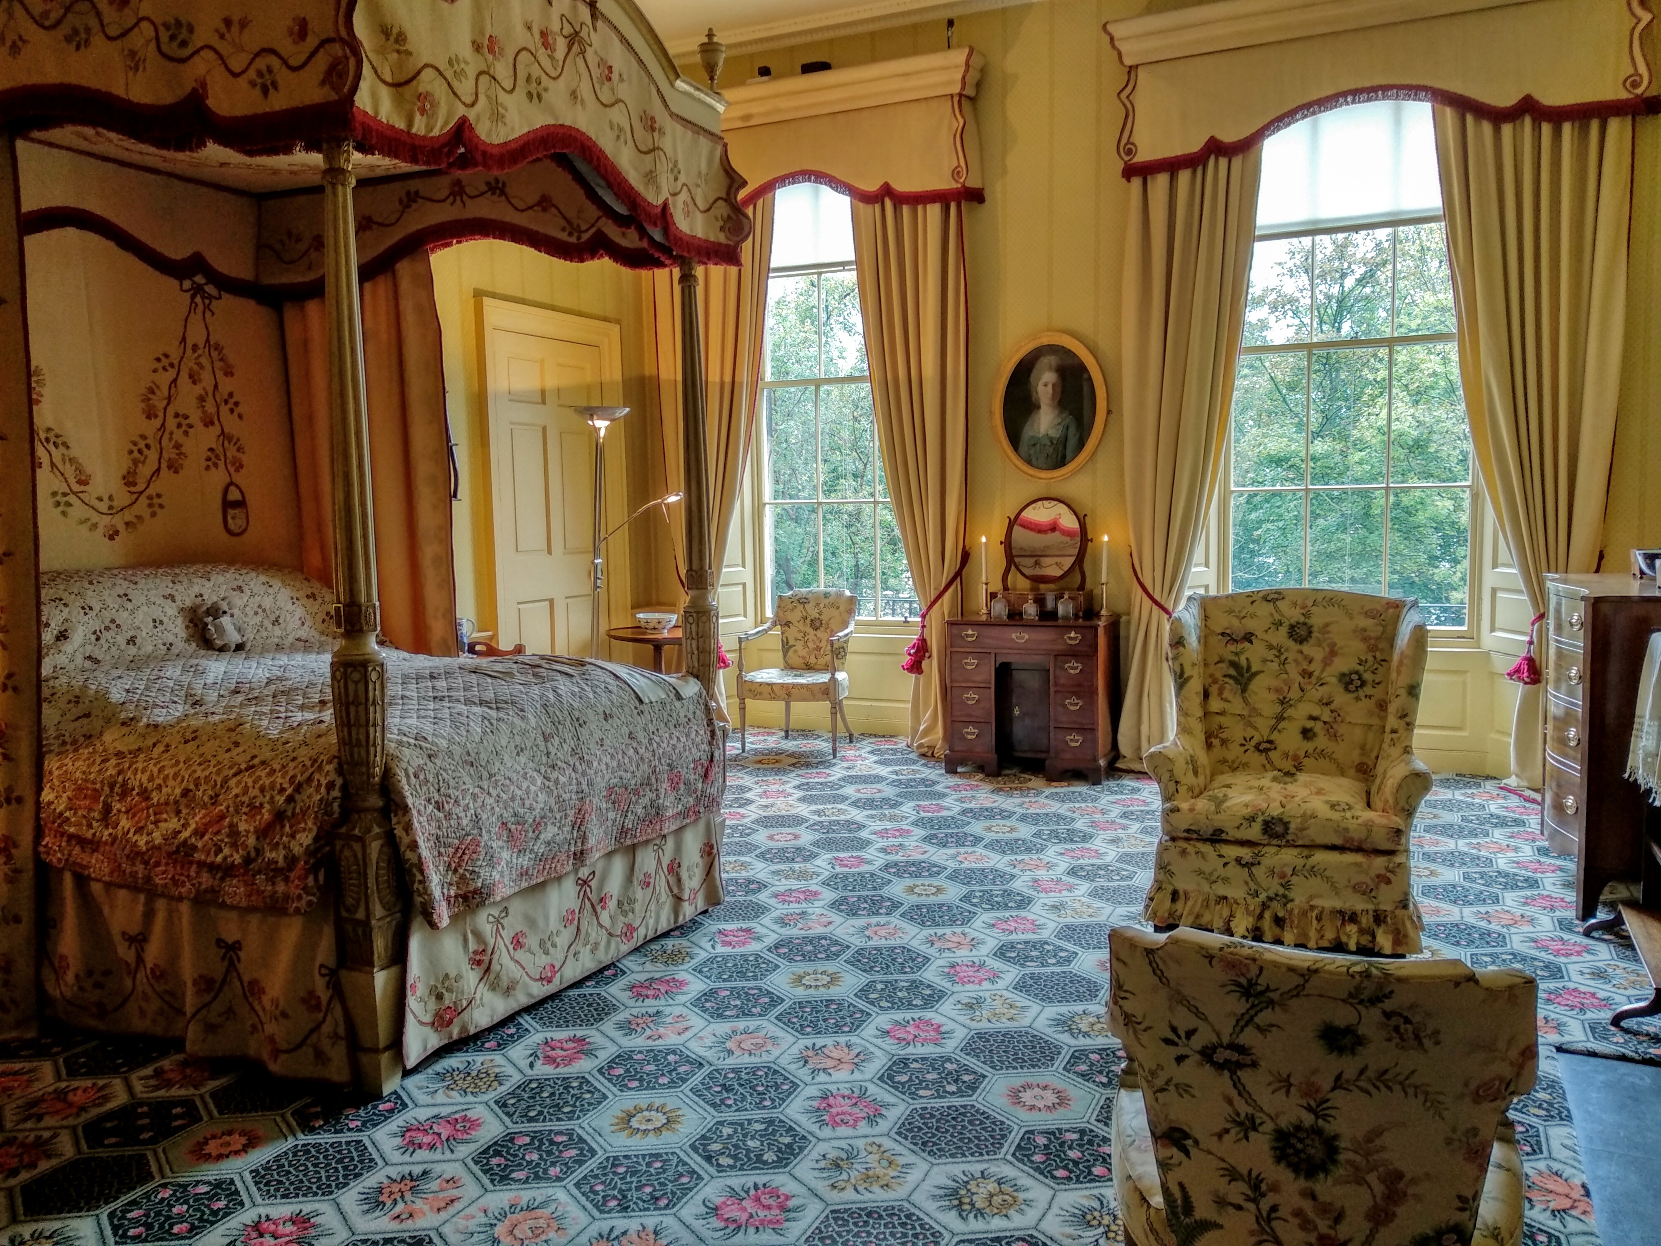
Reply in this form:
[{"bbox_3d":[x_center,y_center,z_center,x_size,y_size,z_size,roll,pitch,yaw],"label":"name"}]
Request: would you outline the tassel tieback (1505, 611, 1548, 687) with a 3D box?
[{"bbox_3d":[3.170,0.123,5.693,0.168,0.340,0.138,1,6,24],"label":"tassel tieback"}]

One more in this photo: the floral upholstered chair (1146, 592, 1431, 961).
[{"bbox_3d":[1.596,0.453,4.348,0.877,1.083,0.857,1,6,24],"label":"floral upholstered chair"}]

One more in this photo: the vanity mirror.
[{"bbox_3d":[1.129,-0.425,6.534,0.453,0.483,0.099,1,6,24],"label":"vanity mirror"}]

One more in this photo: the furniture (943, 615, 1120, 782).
[{"bbox_3d":[1.063,0.383,6.565,0.837,0.801,0.453,1,6,24],"label":"furniture"}]

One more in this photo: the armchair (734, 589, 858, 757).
[{"bbox_3d":[-0.171,0.277,7.297,0.621,0.916,0.561,1,6,20],"label":"armchair"}]

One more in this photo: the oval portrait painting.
[{"bbox_3d":[1.162,-1.143,6.614,0.621,0.778,0.059,1,6,24],"label":"oval portrait painting"}]

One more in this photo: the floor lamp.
[{"bbox_3d":[-1.120,-0.109,6.301,0.276,1.921,0.276,1,6,24],"label":"floor lamp"}]

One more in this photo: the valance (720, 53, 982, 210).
[{"bbox_3d":[-0.189,-2.593,6.942,2.088,0.749,0.286,1,6,24],"label":"valance"}]

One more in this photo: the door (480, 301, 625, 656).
[{"bbox_3d":[-1.479,-0.451,6.939,0.099,2.487,1.251,1,6,24],"label":"door"}]

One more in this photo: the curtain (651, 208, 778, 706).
[{"bbox_3d":[-0.666,-0.861,7.394,0.808,3.182,0.236,1,6,24],"label":"curtain"}]

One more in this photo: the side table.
[{"bbox_3d":[-0.990,0.412,7.158,0.581,0.709,0.581,1,6,24],"label":"side table"}]

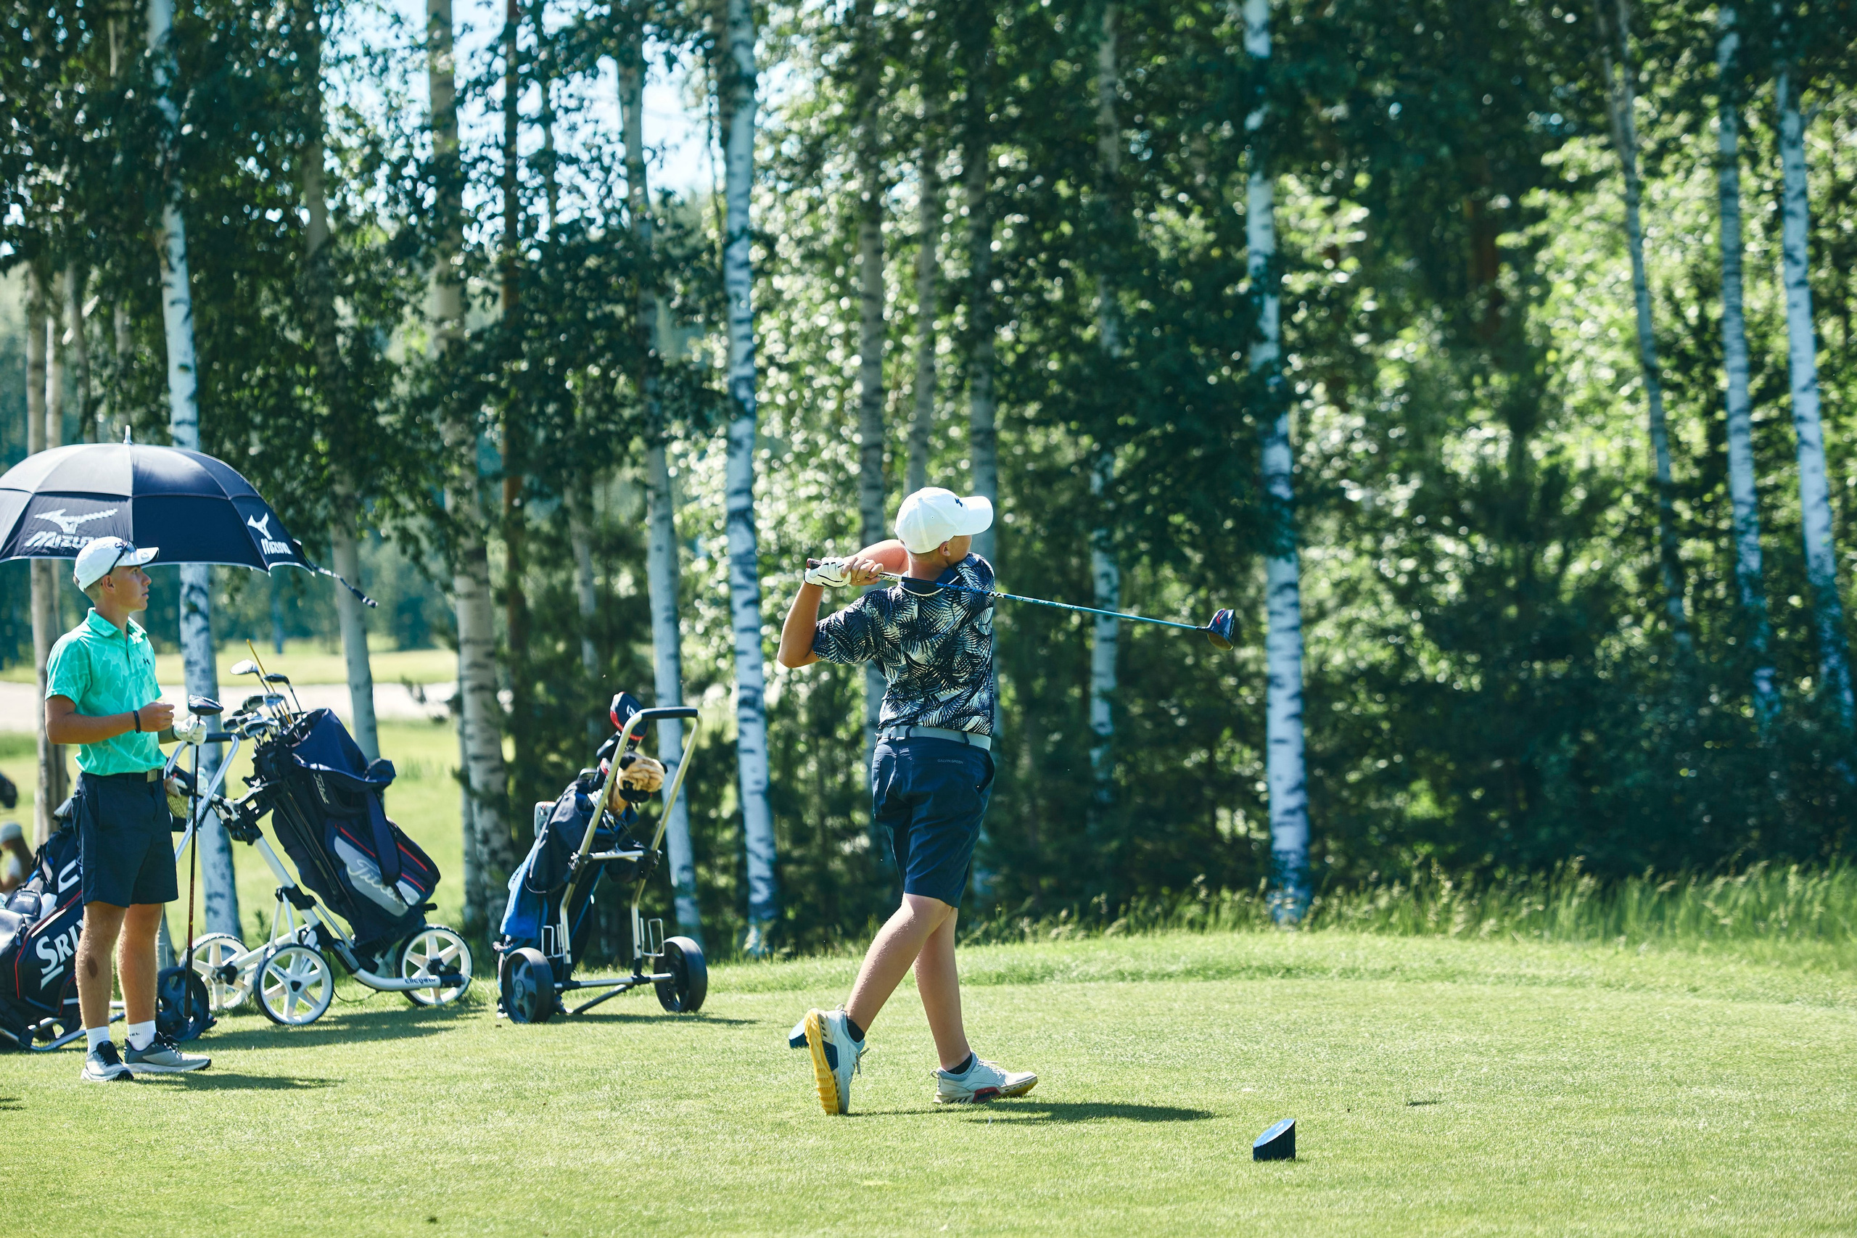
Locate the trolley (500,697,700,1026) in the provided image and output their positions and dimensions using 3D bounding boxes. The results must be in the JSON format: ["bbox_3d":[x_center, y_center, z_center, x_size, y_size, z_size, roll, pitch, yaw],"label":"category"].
[{"bbox_3d":[-1.203,0.851,27.780,0.690,1.160,0.980,-2,-1,-33],"label":"trolley"}]

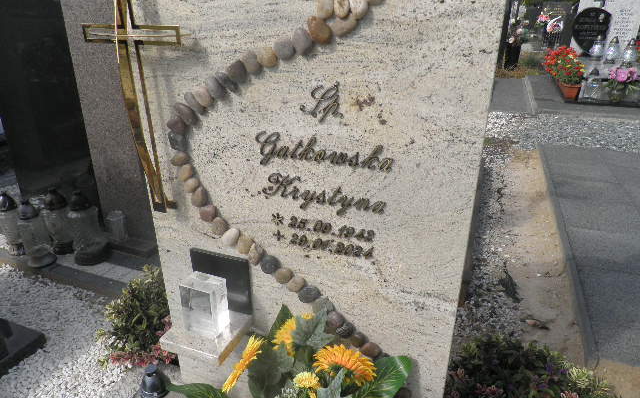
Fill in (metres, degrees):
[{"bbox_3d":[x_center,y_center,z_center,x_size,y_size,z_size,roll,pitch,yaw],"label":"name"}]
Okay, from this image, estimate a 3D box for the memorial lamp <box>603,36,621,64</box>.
[{"bbox_3d":[3.184,-1.615,4.809,0.140,0.268,0.140,8,25,18],"label":"memorial lamp"}]

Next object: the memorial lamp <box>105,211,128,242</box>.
[{"bbox_3d":[-0.903,0.118,1.965,0.090,0.138,0.090,10,26,21],"label":"memorial lamp"}]

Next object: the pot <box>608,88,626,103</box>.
[{"bbox_3d":[3.096,-1.082,4.606,0.165,0.130,0.165,10,26,21],"label":"pot"}]

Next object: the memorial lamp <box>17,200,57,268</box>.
[{"bbox_3d":[-1.174,0.135,1.837,0.118,0.275,0.118,10,26,21],"label":"memorial lamp"}]

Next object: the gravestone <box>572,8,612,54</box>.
[{"bbox_3d":[3.186,-1.974,5.197,0.400,0.490,0.070,8,25,18],"label":"gravestone"}]

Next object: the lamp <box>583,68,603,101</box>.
[{"bbox_3d":[2.568,-1.067,4.144,0.142,0.293,0.142,8,25,18],"label":"lamp"}]

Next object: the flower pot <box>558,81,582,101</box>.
[{"bbox_3d":[2.372,-1.010,4.170,0.188,0.158,0.188,8,25,18],"label":"flower pot"}]

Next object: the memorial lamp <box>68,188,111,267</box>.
[{"bbox_3d":[-0.908,0.105,1.722,0.124,0.283,0.124,8,25,18],"label":"memorial lamp"}]

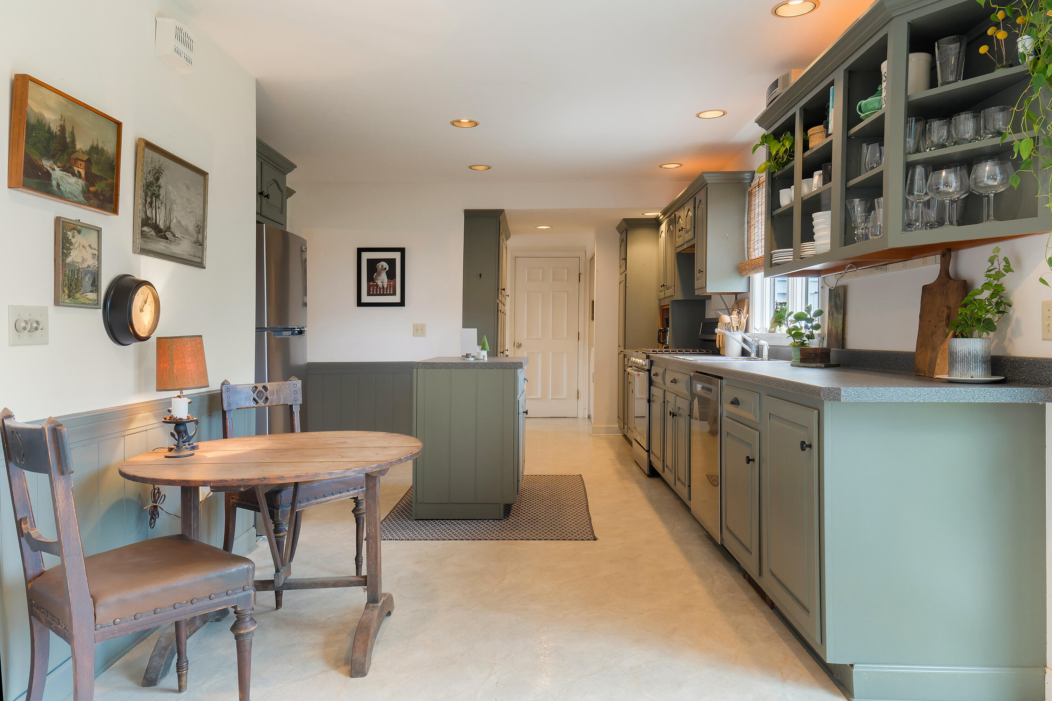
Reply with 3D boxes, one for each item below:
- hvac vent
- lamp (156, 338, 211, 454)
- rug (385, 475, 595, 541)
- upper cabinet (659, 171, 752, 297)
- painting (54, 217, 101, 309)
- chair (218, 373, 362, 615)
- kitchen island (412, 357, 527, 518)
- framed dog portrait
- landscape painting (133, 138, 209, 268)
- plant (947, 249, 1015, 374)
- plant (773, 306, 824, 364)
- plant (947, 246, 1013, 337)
[{"bbox_3d":[-1.286,-1.120,2.899,0.066,0.132,0.180,0,1,1],"label":"hvac vent"},{"bbox_3d":[-1.133,0.142,2.607,0.176,0.380,0.176,0,1,1],"label":"lamp"},{"bbox_3d":[-0.202,0.945,4.966,1.186,0.012,1.889,0,1,1],"label":"rug"},{"bbox_3d":[1.394,-0.840,6.401,0.345,0.844,1.989,0,1,1],"label":"upper cabinet"},{"bbox_3d":[-1.325,-0.253,2.338,0.020,0.250,0.210,1,1,1],"label":"painting"},{"bbox_3d":[-0.994,0.548,3.261,0.462,0.859,0.452,1,1,32],"label":"chair"},{"bbox_3d":[-0.320,0.502,4.990,0.623,0.893,1.145,0,1,1],"label":"kitchen island"},{"bbox_3d":[-1.220,-0.617,6.643,0.407,0.495,0.025,0,1,1],"label":"framed dog portrait"},{"bbox_3d":[-1.305,-0.523,2.932,0.022,0.390,0.525,3,1,1],"label":"landscape painting"},{"bbox_3d":[1.385,-0.115,2.406,0.206,0.403,0.190,0,1,1],"label":"plant"},{"bbox_3d":[1.248,-0.077,3.630,0.235,0.270,0.200,0,1,1],"label":"plant"},{"bbox_3d":[1.386,-0.170,2.399,0.171,0.276,0.181,0,1,1],"label":"plant"}]

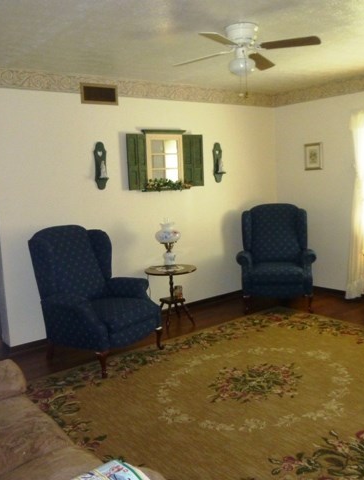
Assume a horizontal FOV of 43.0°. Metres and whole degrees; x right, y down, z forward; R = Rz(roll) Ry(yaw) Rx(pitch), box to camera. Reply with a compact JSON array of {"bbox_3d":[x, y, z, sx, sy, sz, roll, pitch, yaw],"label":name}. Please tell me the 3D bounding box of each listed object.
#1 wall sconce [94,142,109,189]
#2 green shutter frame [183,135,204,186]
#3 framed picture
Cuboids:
[{"bbox_3d":[-0.743,-0.703,4.389,0.136,0.457,0.120,-9,10,-37],"label":"wall sconce"},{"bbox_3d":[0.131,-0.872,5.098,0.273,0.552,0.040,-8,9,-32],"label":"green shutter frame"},{"bbox_3d":[1.566,-0.984,5.480,0.025,0.309,0.231,-9,10,-37],"label":"framed picture"}]

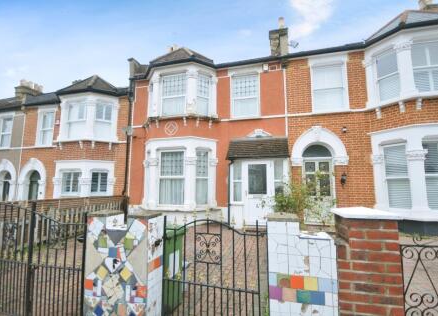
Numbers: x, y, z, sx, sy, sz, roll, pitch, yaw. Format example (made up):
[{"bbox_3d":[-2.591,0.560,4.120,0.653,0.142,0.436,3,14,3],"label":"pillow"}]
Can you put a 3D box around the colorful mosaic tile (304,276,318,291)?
[{"bbox_3d":[0.706,0.961,1.518,0.099,0.098,0.010,-2,-5,12],"label":"colorful mosaic tile"}]

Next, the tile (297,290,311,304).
[{"bbox_3d":[0.650,1.069,1.521,0.099,0.098,0.010,-2,-5,12],"label":"tile"}]

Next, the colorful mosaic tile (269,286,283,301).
[{"bbox_3d":[0.451,1.069,1.565,0.096,0.098,0.010,-2,-5,12],"label":"colorful mosaic tile"}]

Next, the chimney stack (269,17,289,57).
[{"bbox_3d":[2.715,-5.390,9.104,0.780,2.110,0.760,-2,-5,12],"label":"chimney stack"}]

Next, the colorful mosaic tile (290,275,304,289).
[{"bbox_3d":[0.611,0.965,1.538,0.099,0.098,0.010,-2,-5,12],"label":"colorful mosaic tile"}]

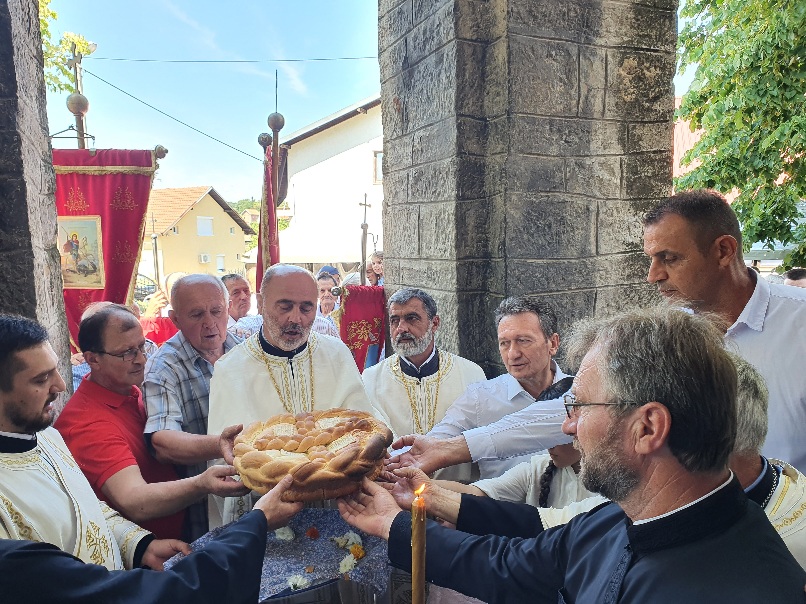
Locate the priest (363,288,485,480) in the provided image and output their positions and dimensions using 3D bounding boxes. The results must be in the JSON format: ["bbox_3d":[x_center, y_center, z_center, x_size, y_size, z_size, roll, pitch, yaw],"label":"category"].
[{"bbox_3d":[0.060,0.790,2.320,0.560,1.710,0.420,0,7,7],"label":"priest"}]

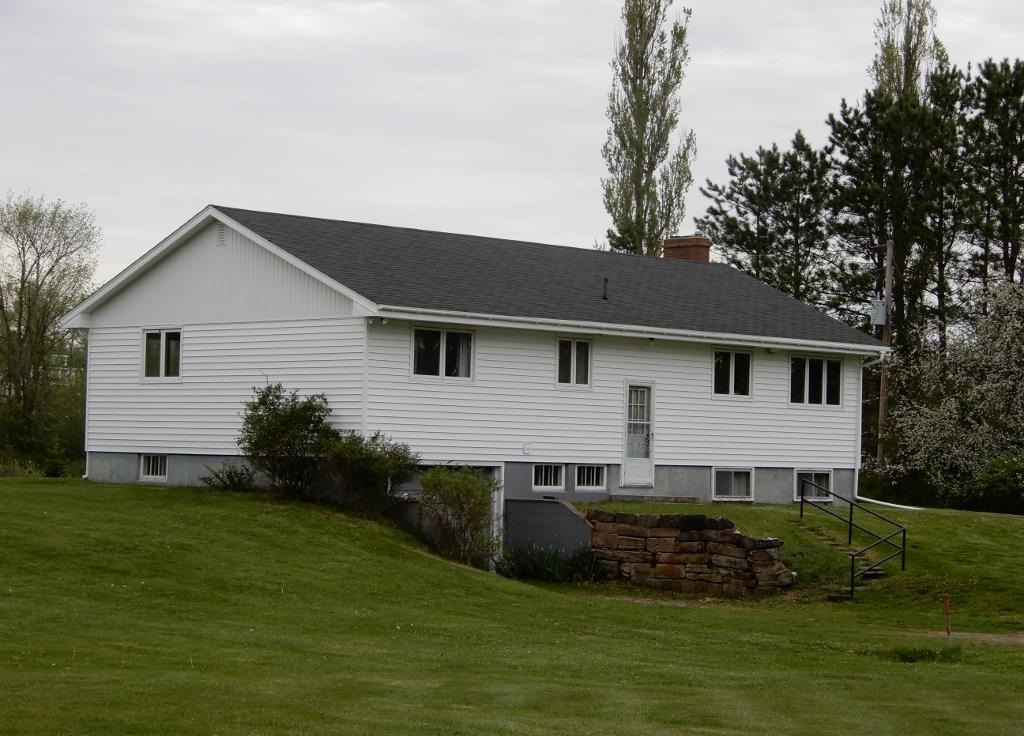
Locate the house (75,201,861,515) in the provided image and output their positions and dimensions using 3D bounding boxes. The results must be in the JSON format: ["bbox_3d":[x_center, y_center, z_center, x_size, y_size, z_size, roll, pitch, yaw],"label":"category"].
[{"bbox_3d":[-0.420,0.070,49.700,9.600,5.900,15.800,-1,-3,44],"label":"house"}]

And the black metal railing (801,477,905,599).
[{"bbox_3d":[5.790,3.100,41.750,1.550,2.060,2.650,3,-3,-40],"label":"black metal railing"}]

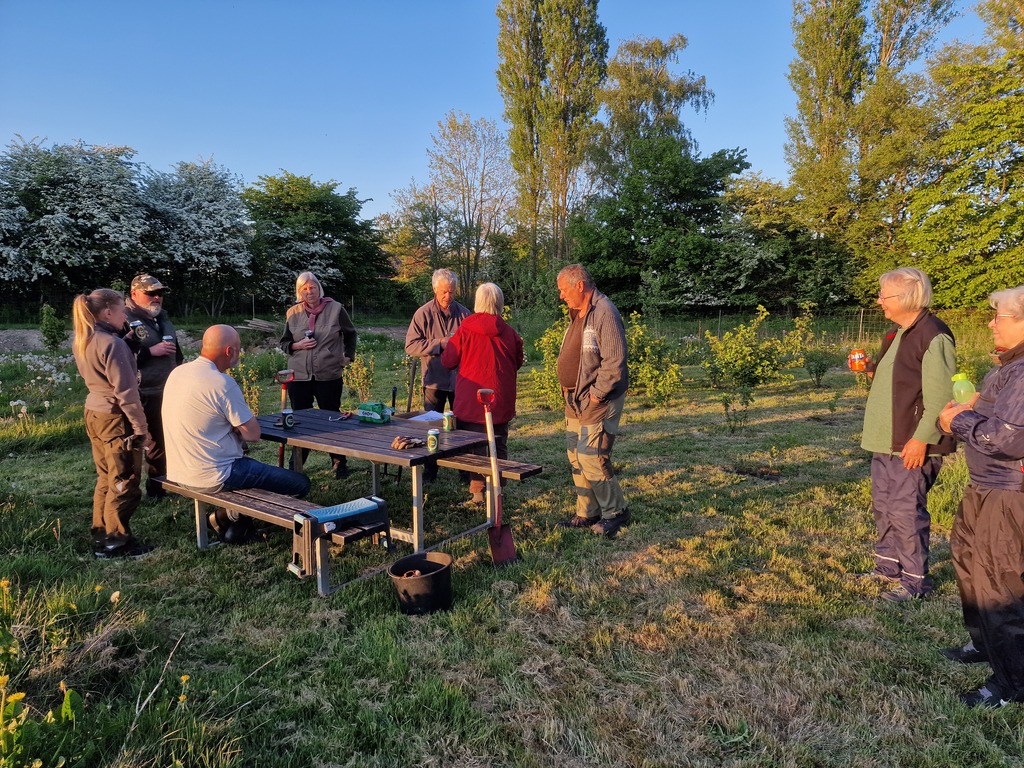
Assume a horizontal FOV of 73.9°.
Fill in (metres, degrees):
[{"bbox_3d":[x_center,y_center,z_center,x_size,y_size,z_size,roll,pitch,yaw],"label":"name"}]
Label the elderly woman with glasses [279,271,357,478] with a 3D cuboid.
[{"bbox_3d":[-1.634,-0.069,5.719,0.600,1.730,0.400,-3,8,-20],"label":"elderly woman with glasses"}]

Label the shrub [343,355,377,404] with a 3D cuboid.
[{"bbox_3d":[-2.277,-0.031,10.184,0.460,0.780,0.460,0,7,0],"label":"shrub"}]

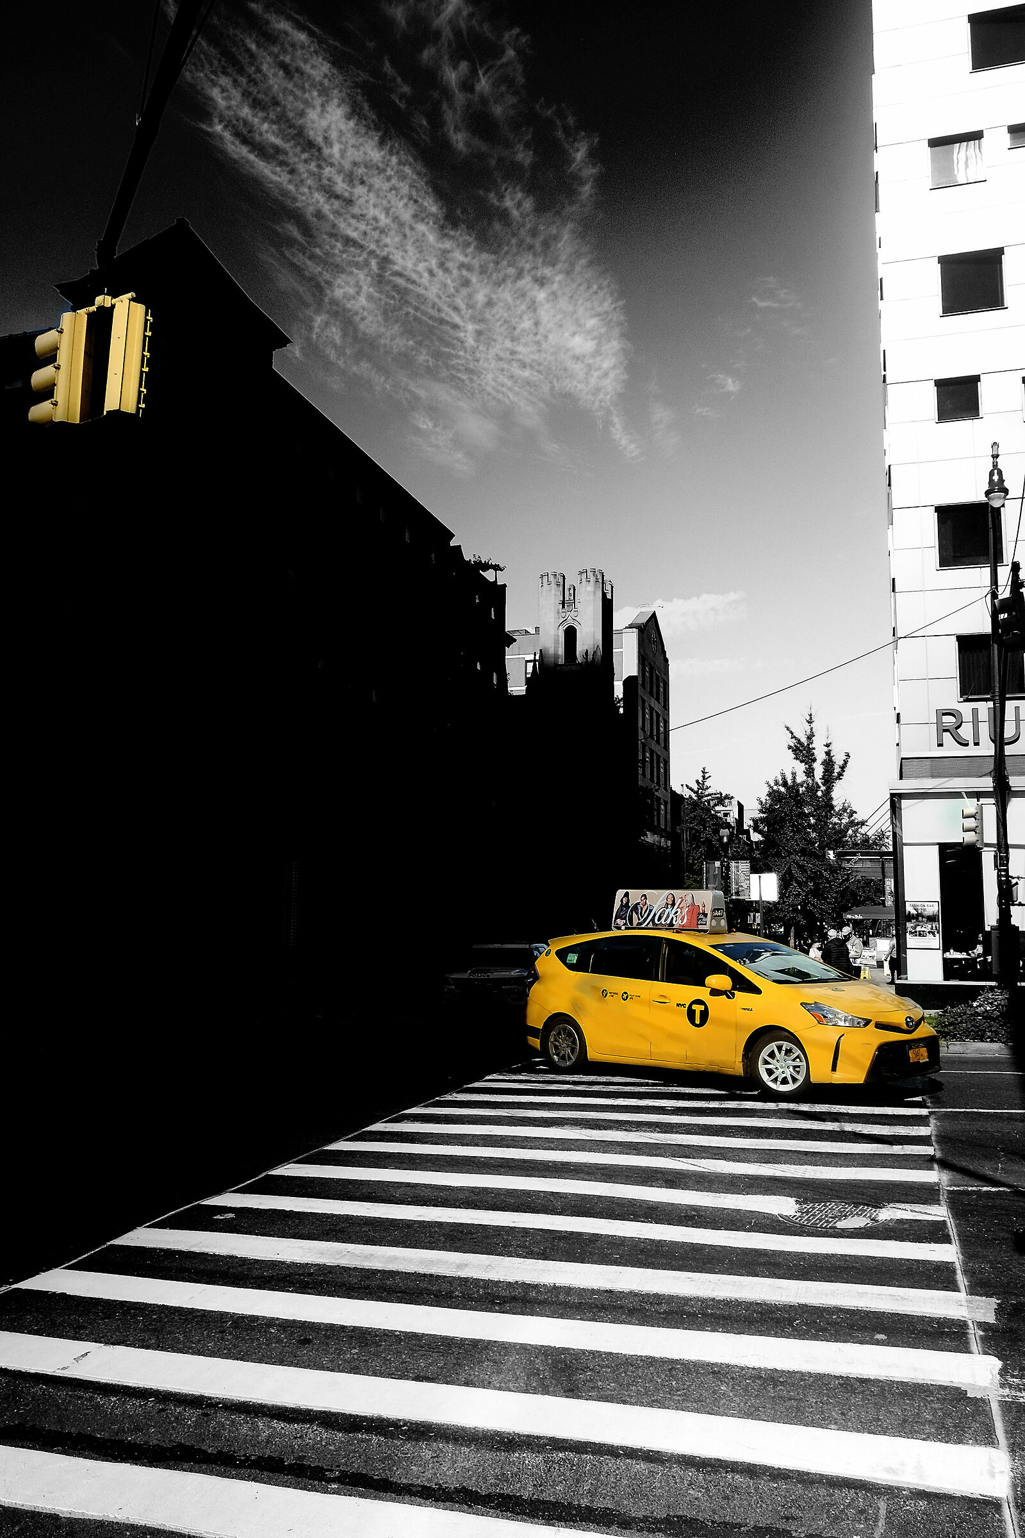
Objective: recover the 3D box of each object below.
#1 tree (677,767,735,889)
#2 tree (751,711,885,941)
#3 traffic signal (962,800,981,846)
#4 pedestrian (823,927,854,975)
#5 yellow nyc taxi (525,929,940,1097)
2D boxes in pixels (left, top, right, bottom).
[{"bbox_3d":[13.100,5.700,78.000,4.000,11.800,4.000,-3,-7,18],"label":"tree"},{"bbox_3d":[10.200,2.350,38.500,4.200,8.600,4.100,-3,-7,18],"label":"tree"},{"bbox_3d":[7.760,0.930,19.500,0.340,0.780,0.270,-2,-7,17],"label":"traffic signal"},{"bbox_3d":[6.980,4.270,24.700,0.580,1.690,0.420,1,-7,-14],"label":"pedestrian"},{"bbox_3d":[2.180,2.560,12.630,4.630,1.575,1.800,-7,-10,43],"label":"yellow nyc taxi"}]

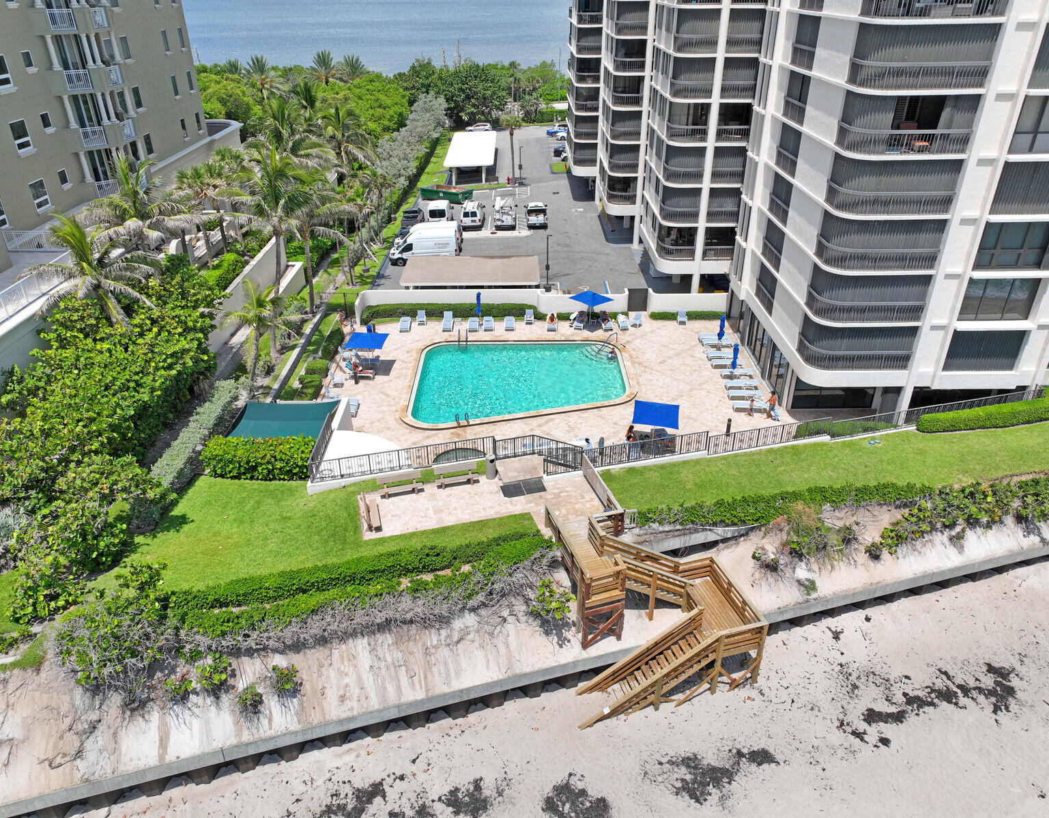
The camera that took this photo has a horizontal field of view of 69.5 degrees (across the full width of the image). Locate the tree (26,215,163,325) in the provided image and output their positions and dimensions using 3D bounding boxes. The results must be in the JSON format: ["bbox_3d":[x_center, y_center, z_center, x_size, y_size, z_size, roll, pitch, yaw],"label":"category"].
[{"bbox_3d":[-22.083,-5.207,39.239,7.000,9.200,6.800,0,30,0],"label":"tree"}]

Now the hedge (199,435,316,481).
[{"bbox_3d":[-13.205,2.440,37.910,5.319,1.359,1.872,0,30,1],"label":"hedge"}]

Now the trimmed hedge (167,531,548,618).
[{"bbox_3d":[-6.434,6.620,31.398,15.300,0.850,0.950,-8,31,-13],"label":"trimmed hedge"}]

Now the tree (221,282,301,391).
[{"bbox_3d":[-14.897,-4.206,43.327,4.531,6.368,4.531,-1,30,0],"label":"tree"}]

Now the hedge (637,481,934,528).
[{"bbox_3d":[12.126,4.391,35.108,14.000,0.800,1.150,-5,30,-7],"label":"hedge"}]

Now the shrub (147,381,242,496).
[{"bbox_3d":[-17.130,1.477,39.916,1.650,1.200,10.400,0,30,0],"label":"shrub"}]

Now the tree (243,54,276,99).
[{"bbox_3d":[-43.398,-53.132,125.766,6.402,10.377,6.402,-1,30,0],"label":"tree"}]

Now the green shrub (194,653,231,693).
[{"bbox_3d":[-11.766,9.953,28.499,1.330,1.182,1.231,-1,30,0],"label":"green shrub"}]

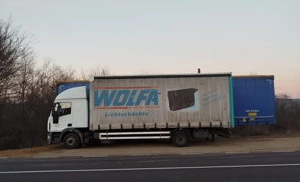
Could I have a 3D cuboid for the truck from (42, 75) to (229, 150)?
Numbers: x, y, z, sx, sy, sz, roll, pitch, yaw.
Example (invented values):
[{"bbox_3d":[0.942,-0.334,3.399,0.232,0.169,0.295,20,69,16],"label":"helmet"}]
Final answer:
[{"bbox_3d":[-0.540,1.140,15.600,9.780,3.720,2.530,-1,-4,1],"label":"truck"}]

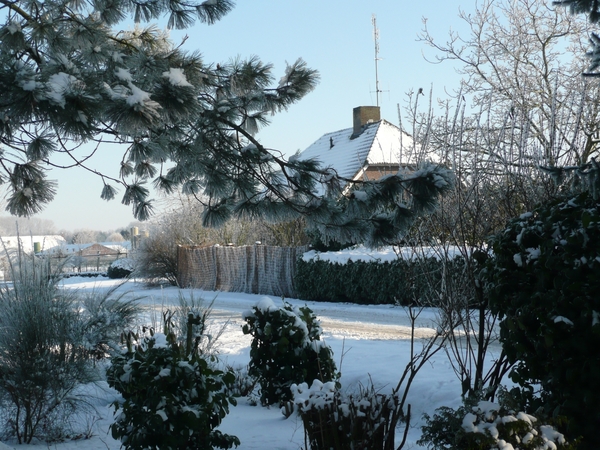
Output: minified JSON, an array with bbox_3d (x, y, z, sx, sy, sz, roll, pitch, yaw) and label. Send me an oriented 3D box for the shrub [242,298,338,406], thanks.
[{"bbox_3d":[-0.100,1.340,11.400,1.000,1.150,0.950,0,-1,0],"label":"shrub"}]

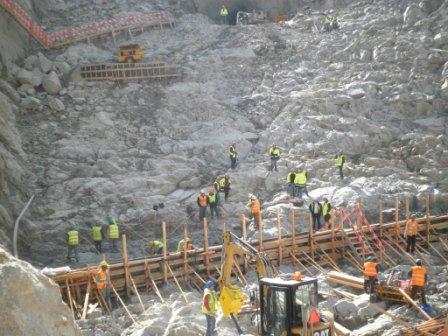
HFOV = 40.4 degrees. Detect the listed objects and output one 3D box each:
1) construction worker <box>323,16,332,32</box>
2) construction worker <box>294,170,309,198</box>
[{"bbox_3d":[9.277,-12.774,54.000,0.600,1.420,0.600,-1,6,18],"label":"construction worker"},{"bbox_3d":[4.702,0.979,37.000,0.620,1.730,0.450,-2,6,6],"label":"construction worker"}]

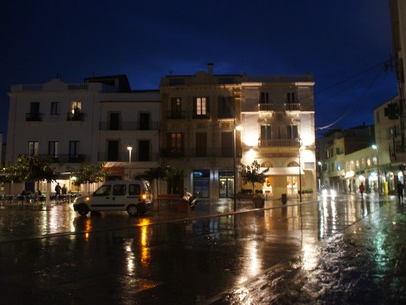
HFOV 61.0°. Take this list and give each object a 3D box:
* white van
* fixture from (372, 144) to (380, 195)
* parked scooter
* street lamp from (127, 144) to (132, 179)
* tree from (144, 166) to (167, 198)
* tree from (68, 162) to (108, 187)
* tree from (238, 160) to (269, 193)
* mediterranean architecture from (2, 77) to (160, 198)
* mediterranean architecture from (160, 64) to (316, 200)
[{"bbox_3d":[-4.700,2.335,18.018,4.020,1.840,1.680,0,-5,5],"label":"white van"},{"bbox_3d":[18.542,2.093,36.955,0.850,5.500,0.300,0,-5,0],"label":"fixture"},{"bbox_3d":[-0.801,3.034,22.625,0.720,1.220,1.800,2,-5,-26],"label":"parked scooter"},{"bbox_3d":[-6.657,1.906,31.451,0.400,4.950,0.600,-2,-5,17],"label":"street lamp"},{"bbox_3d":[-3.821,2.608,27.879,2.000,2.950,2.000,0,-5,0],"label":"tree"},{"bbox_3d":[-9.209,2.459,28.193,3.100,3.300,3.000,0,-5,0],"label":"tree"},{"bbox_3d":[4.133,2.285,27.907,2.500,3.200,2.400,0,-5,0],"label":"tree"},{"bbox_3d":[-12.600,-1.175,41.043,16.000,12.700,9.500,0,-5,2],"label":"mediterranean architecture"},{"bbox_3d":[3.700,-1.765,40.591,15.900,13.800,10.000,0,-5,2],"label":"mediterranean architecture"}]

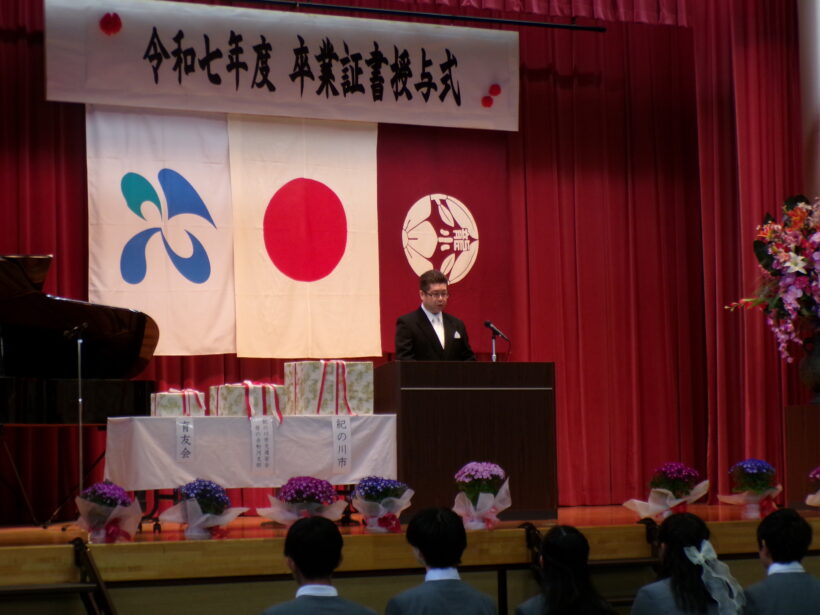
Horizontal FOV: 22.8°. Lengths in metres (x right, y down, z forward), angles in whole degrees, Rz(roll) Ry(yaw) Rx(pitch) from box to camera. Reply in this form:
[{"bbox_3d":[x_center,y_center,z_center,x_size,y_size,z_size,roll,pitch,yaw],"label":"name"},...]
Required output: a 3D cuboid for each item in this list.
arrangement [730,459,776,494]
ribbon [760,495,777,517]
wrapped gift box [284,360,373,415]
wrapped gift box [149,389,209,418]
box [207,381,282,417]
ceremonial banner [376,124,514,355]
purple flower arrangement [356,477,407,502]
[{"bbox_3d":[2.166,1.065,12.847,0.290,0.225,0.280,-1,-4,0],"label":"arrangement"},{"bbox_3d":[2.251,1.245,12.775,0.110,0.150,0.080,1,-5,-27],"label":"ribbon"},{"bbox_3d":[-0.523,0.534,13.164,0.492,0.343,0.300,1,-5,-27],"label":"wrapped gift box"},{"bbox_3d":[-1.441,0.611,12.669,0.293,0.150,0.160,1,-5,-27],"label":"wrapped gift box"},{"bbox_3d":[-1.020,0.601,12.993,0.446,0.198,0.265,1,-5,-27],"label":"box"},{"bbox_3d":[0.231,-0.529,15.089,1.194,1.752,0.050,1,-5,-27],"label":"ceremonial banner"},{"bbox_3d":[-0.164,1.046,11.704,0.310,0.155,0.280,1,-5,-27],"label":"purple flower arrangement"}]

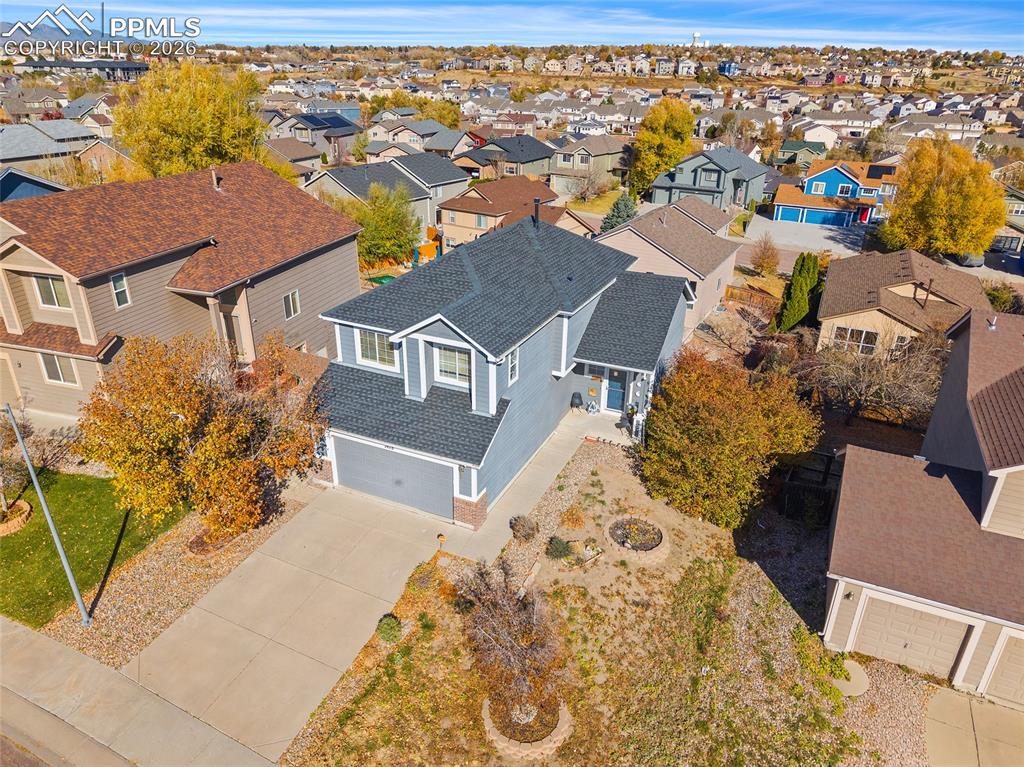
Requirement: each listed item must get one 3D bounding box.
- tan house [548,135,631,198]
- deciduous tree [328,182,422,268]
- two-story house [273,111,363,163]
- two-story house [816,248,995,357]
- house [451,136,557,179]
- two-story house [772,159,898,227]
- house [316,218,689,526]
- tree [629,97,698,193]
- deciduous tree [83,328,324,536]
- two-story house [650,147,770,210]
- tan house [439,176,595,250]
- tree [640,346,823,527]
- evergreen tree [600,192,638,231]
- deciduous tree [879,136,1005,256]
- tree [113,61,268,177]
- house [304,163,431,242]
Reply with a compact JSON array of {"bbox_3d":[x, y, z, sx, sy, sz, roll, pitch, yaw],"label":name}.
[{"bbox_3d":[14.590,-36.800,118.900,10.200,7.700,15.550,17,29,31],"label":"tan house"},{"bbox_3d":[-11.260,-12.700,58.100,7.400,7.200,7.000,0,25,0],"label":"deciduous tree"},{"bbox_3d":[-34.900,-45.970,131.360,12.000,7.600,12.700,14,29,27],"label":"two-story house"},{"bbox_3d":[29.570,-6.550,53.340,11.300,6.800,16.500,11,28,23],"label":"two-story house"},{"bbox_3d":[-1.220,-40.410,128.000,10.500,6.100,19.500,17,29,31],"label":"house"},{"bbox_3d":[46.880,-28.410,104.320,15.700,8.000,13.000,12,28,24],"label":"two-story house"},{"bbox_3d":[0.540,-1.870,29.290,10.850,7.750,16.250,12,27,22],"label":"house"},{"bbox_3d":[24.010,-37.350,112.860,10.190,14.830,10.190,12,27,22],"label":"tree"},{"bbox_3d":[-9.890,1.920,22.550,7.200,6.300,6.900,11,28,23],"label":"deciduous tree"},{"bbox_3d":[29.710,-30.950,104.880,11.900,7.700,16.300,17,30,31],"label":"two-story house"},{"bbox_3d":[1.320,-17.230,75.120,15.000,7.200,13.000,13,28,26],"label":"tan house"},{"bbox_3d":[7.810,1.560,25.510,6.300,5.100,6.200,11,28,23],"label":"tree"},{"bbox_3d":[11.920,-18.600,79.690,4.000,5.700,4.000,11,28,23],"label":"evergreen tree"},{"bbox_3d":[45.480,-19.810,75.420,11.020,12.170,11.020,12,27,22],"label":"deciduous tree"},{"bbox_3d":[-32.950,-24.690,73.600,14.630,16.050,14.630,12,27,22],"label":"tree"},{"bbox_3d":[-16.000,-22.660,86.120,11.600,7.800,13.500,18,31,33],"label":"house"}]

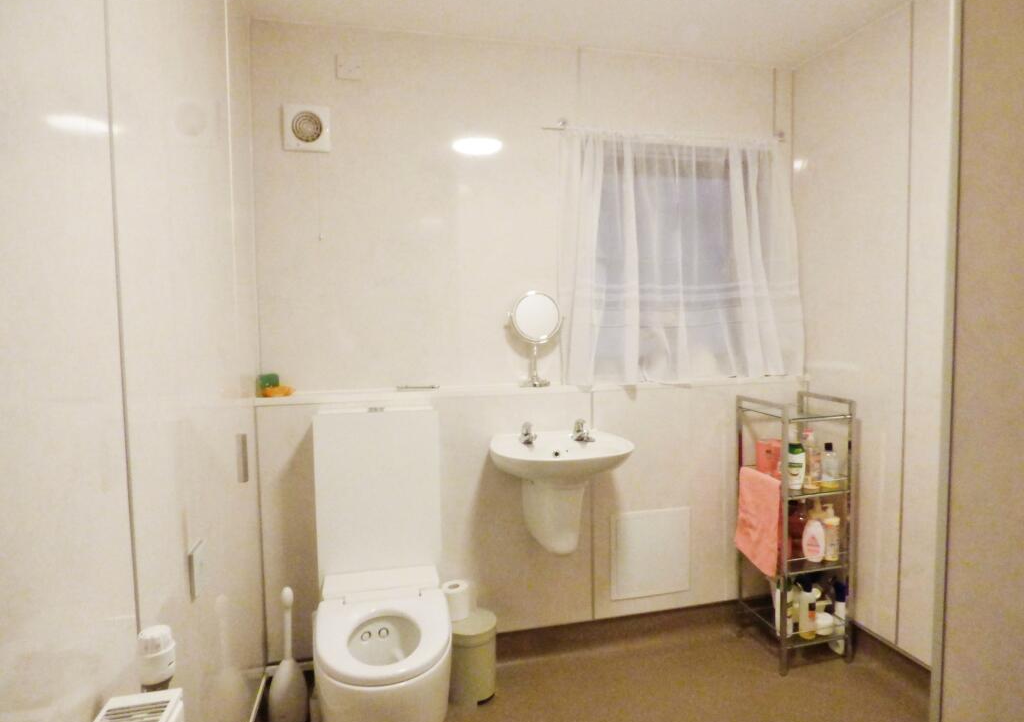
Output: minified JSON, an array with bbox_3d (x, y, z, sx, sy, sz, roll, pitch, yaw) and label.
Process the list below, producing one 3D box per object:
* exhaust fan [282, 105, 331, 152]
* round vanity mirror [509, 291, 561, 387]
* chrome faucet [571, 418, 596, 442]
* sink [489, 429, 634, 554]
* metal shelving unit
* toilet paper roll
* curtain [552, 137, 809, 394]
[{"bbox_3d":[-0.726,-0.824,2.100,0.157,0.159,0.040,-2,4,-13],"label":"exhaust fan"},{"bbox_3d":[0.095,-0.083,2.275,0.195,0.360,0.110,-2,4,-13],"label":"round vanity mirror"},{"bbox_3d":[0.260,0.248,2.136,0.050,0.078,0.095,-2,4,-13],"label":"chrome faucet"},{"bbox_3d":[0.179,0.494,2.065,0.510,0.440,0.420,-2,4,-13],"label":"sink"},{"bbox_3d":[1.088,0.642,2.296,0.300,1.000,0.305,-2,4,-13],"label":"metal shelving unit"},{"bbox_3d":[-0.203,0.851,2.107,0.100,0.105,0.100,-2,4,-13],"label":"toilet paper roll"},{"bbox_3d":[0.705,-0.410,2.393,1.070,0.980,0.090,-2,4,-13],"label":"curtain"}]

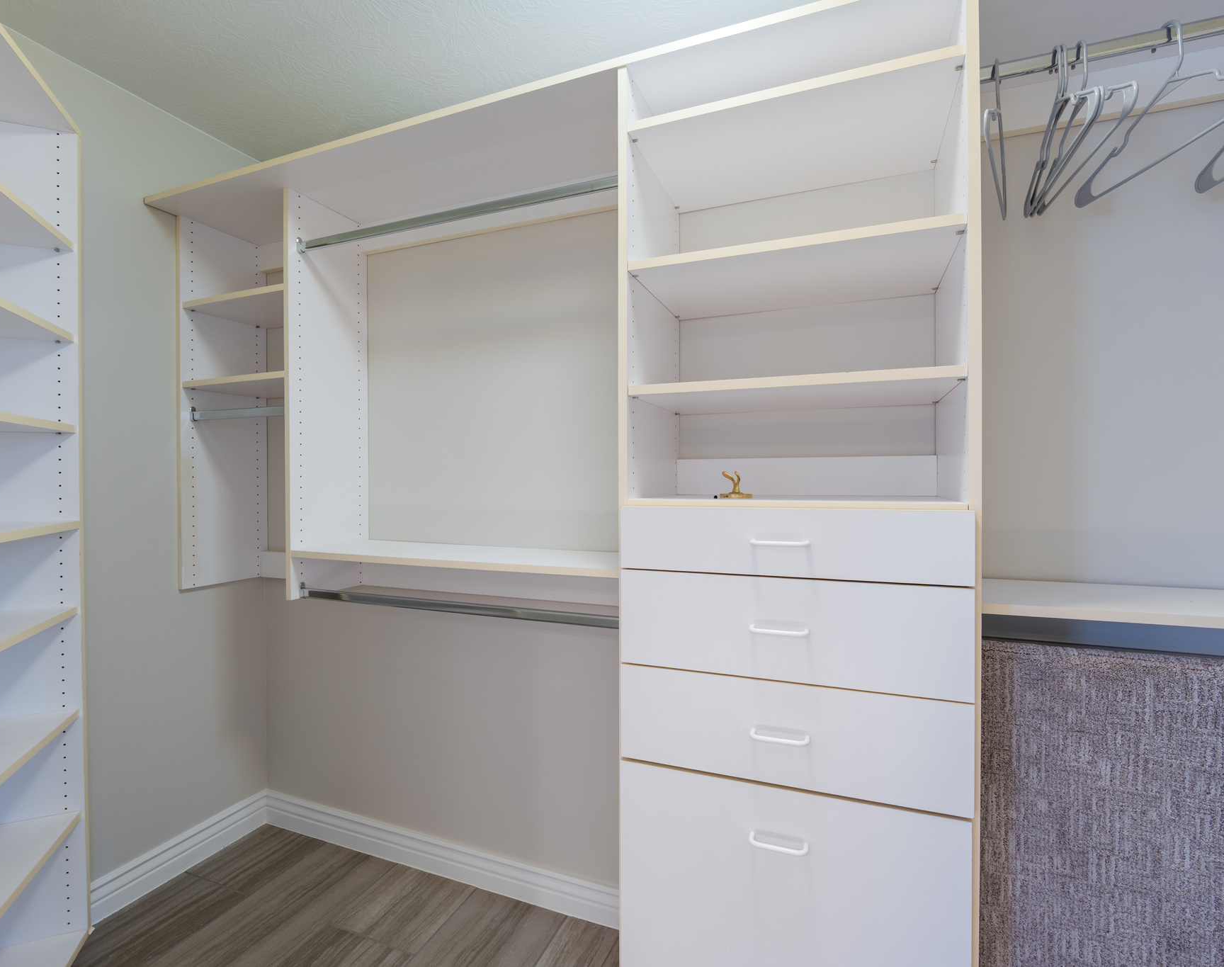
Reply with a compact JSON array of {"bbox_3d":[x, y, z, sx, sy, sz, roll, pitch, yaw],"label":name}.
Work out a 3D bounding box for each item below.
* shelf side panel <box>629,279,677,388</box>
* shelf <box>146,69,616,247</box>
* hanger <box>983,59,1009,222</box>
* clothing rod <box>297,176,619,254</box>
[{"bbox_3d":[0.097,-0.325,1.364,0.020,0.240,0.400,0,1,21],"label":"shelf side panel"},{"bbox_3d":[-0.644,-0.870,1.626,1.550,0.020,0.375,0,1,21],"label":"shelf"},{"bbox_3d":[0.730,-0.686,1.069,0.015,0.236,0.375,0,1,39],"label":"hanger"},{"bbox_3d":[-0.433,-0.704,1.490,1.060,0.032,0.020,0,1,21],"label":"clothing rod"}]

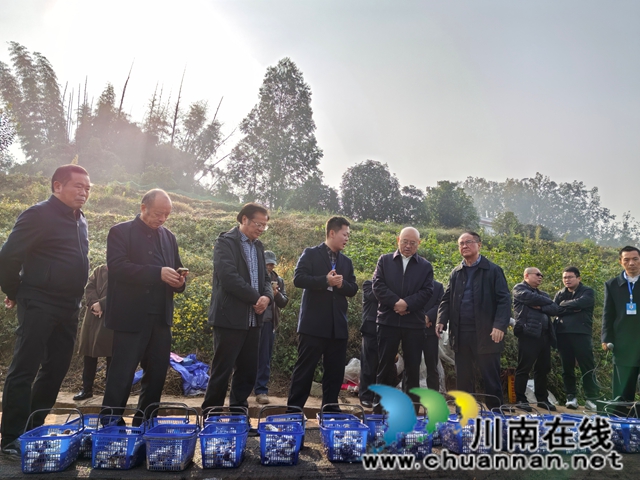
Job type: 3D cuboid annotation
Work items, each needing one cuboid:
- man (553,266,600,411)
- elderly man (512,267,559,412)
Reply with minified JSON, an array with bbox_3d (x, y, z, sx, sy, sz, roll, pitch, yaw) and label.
[{"bbox_3d":[3.037,1.142,5.910,0.540,1.670,0.380,-4,-14,29],"label":"man"},{"bbox_3d":[2.551,1.142,5.910,0.520,1.670,0.400,8,-13,-24],"label":"elderly man"}]

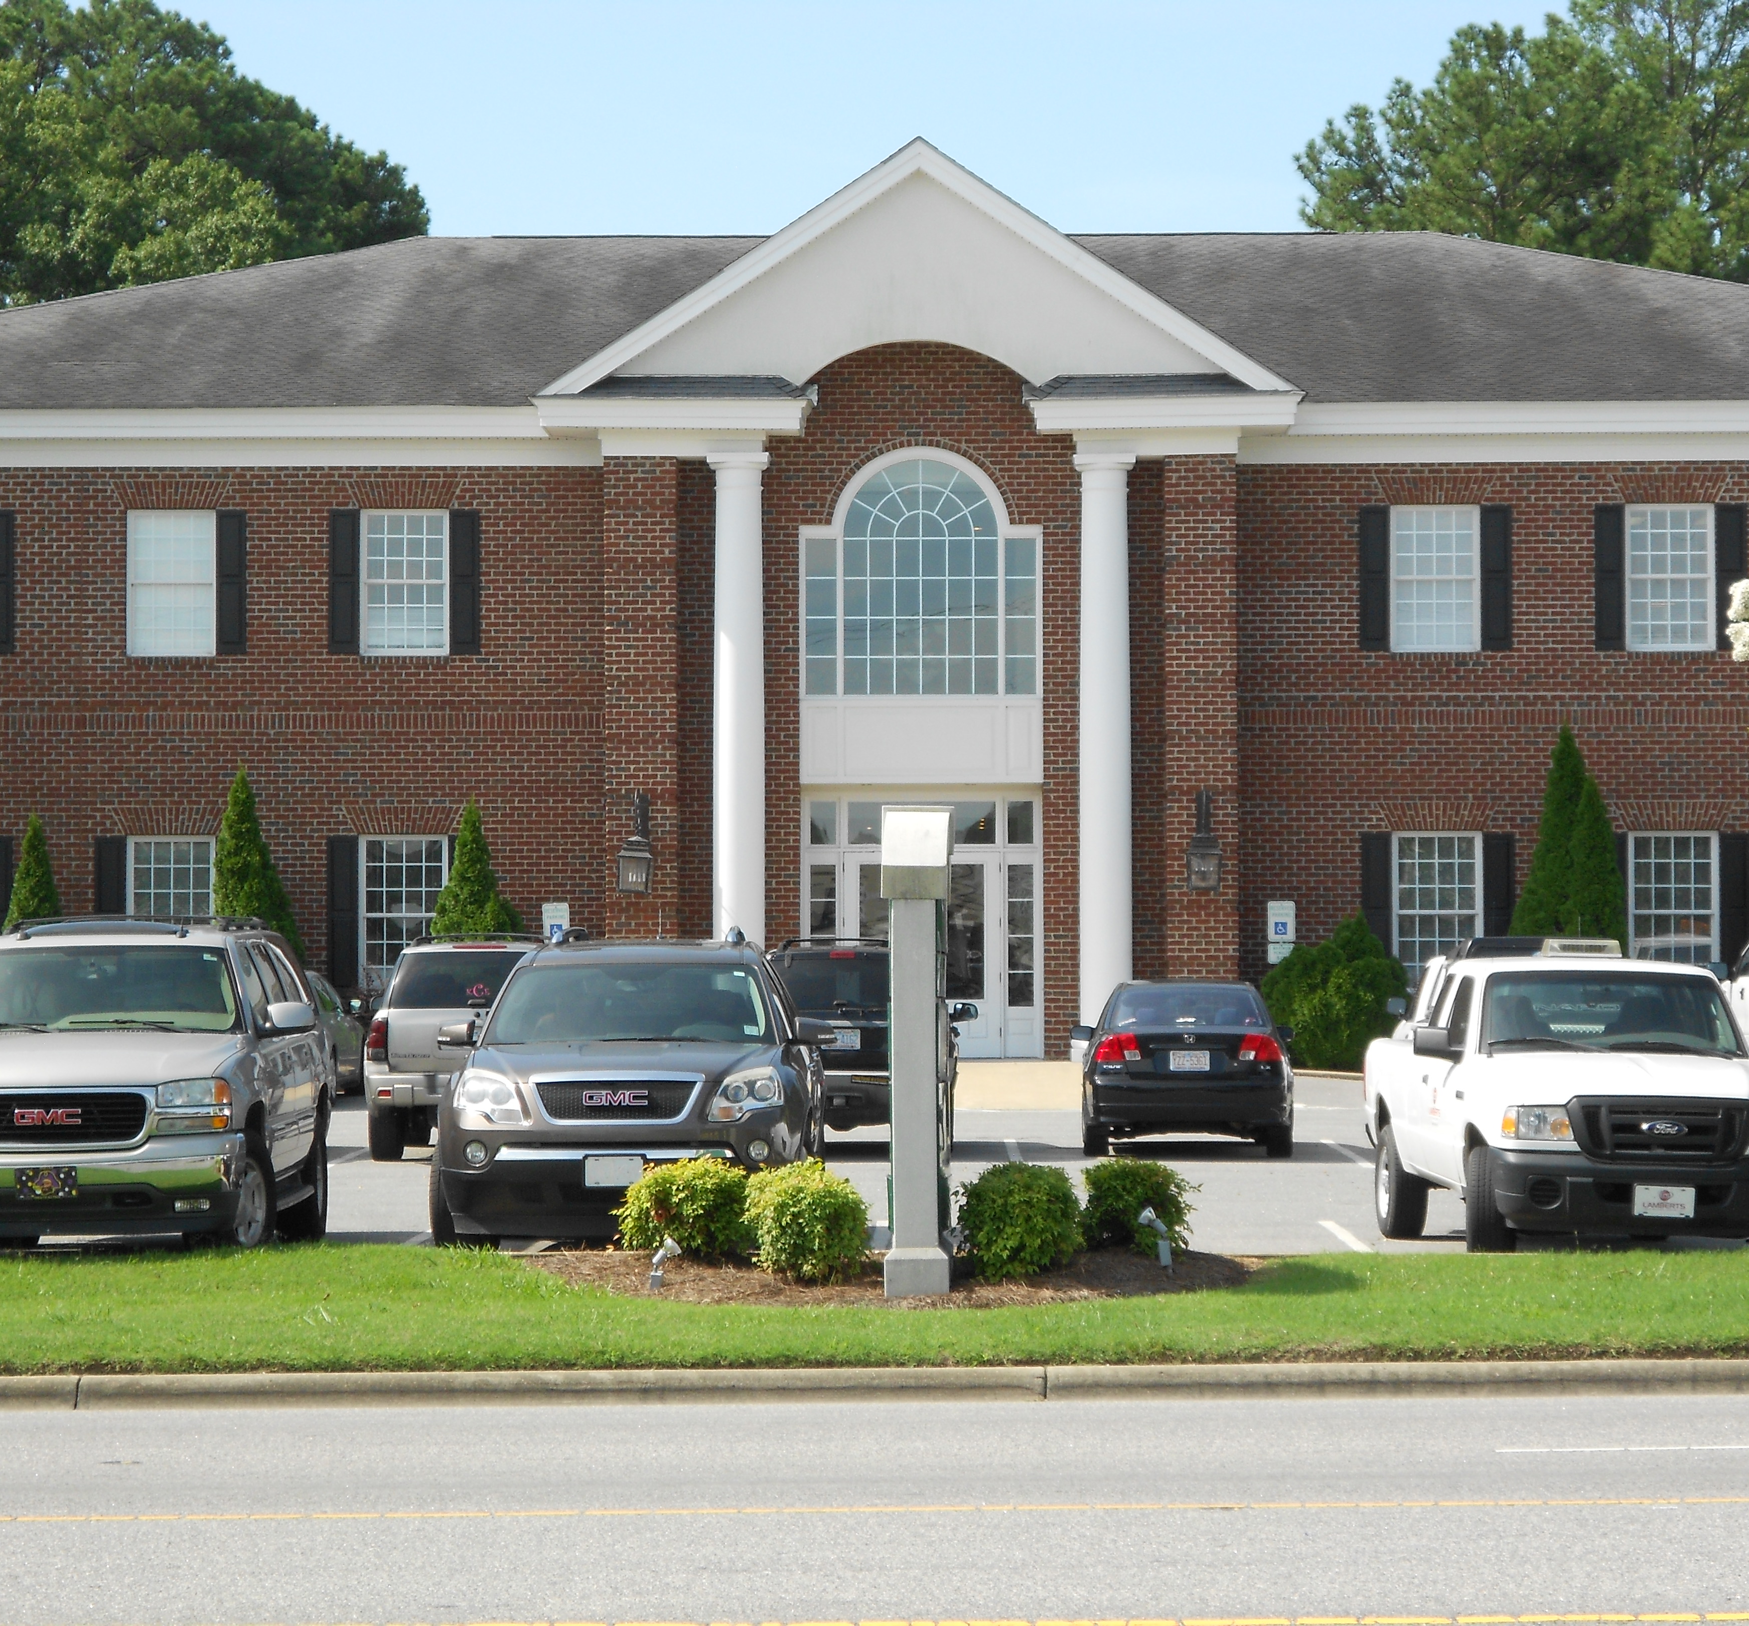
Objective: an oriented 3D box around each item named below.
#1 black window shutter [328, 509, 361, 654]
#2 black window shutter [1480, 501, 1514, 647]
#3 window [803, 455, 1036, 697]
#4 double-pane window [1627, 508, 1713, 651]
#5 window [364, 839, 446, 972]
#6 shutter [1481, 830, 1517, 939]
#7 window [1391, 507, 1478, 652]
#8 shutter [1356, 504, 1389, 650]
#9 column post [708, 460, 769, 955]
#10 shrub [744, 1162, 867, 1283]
[{"bbox_3d":[-6.161,-2.677,62.537,0.370,1.685,0.050,0,-2,2],"label":"black window shutter"},{"bbox_3d":[7.167,-2.701,62.015,0.360,1.660,0.050,0,-2,2],"label":"black window shutter"},{"bbox_3d":[0.538,-2.769,62.233,2.770,2.830,0.150,0,-2,2],"label":"window"},{"bbox_3d":[9.162,-2.700,61.989,1.020,1.690,0.120,0,-2,2],"label":"double-pane window"},{"bbox_3d":[-5.469,1.228,62.723,1.016,1.884,0.120,0,-1,0],"label":"window"},{"bbox_3d":[7.184,1.157,61.860,0.360,1.860,0.050,0,-2,2],"label":"shutter"},{"bbox_3d":[6.479,-2.708,62.212,1.045,1.702,0.120,0,-2,2],"label":"window"},{"bbox_3d":[5.822,-2.728,62.678,0.371,1.699,0.050,0,-1,0],"label":"shutter"},{"bbox_3d":[-1.545,-0.657,61.406,0.700,6.950,0.700,0,-2,2],"label":"column post"},{"bbox_3d":[-0.332,1.999,26.374,0.605,0.605,0.605,0,-1,0],"label":"shrub"}]

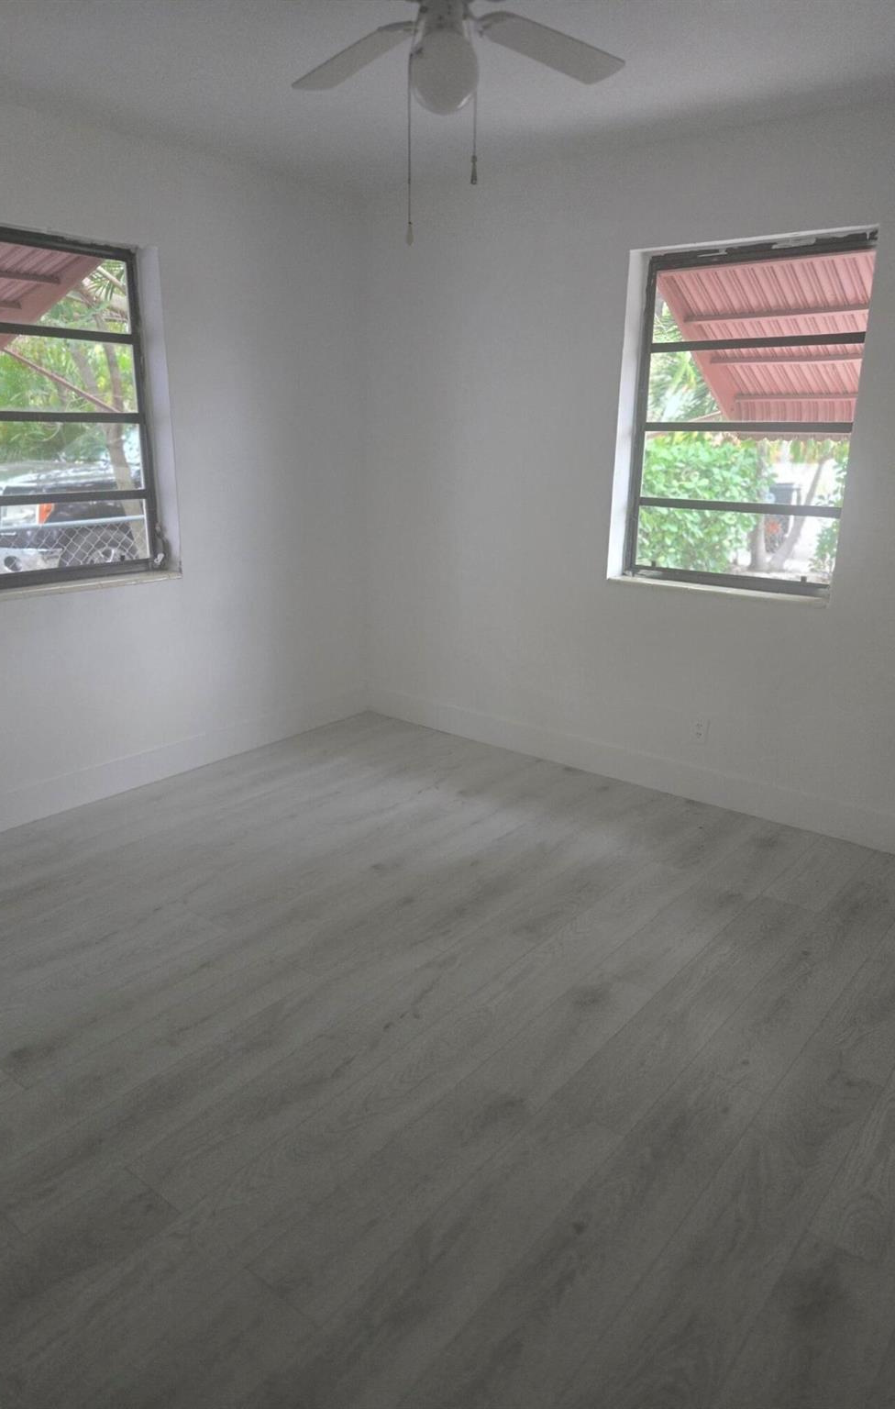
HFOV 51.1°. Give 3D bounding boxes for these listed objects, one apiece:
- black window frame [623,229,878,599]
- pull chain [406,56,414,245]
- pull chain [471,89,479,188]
[{"bbox_3d":[1.128,-1.069,3.583,0.900,1.240,0.065,14,21,37],"label":"black window frame"},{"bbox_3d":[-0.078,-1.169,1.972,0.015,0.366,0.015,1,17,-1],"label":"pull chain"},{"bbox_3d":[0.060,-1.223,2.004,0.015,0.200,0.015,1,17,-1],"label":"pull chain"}]

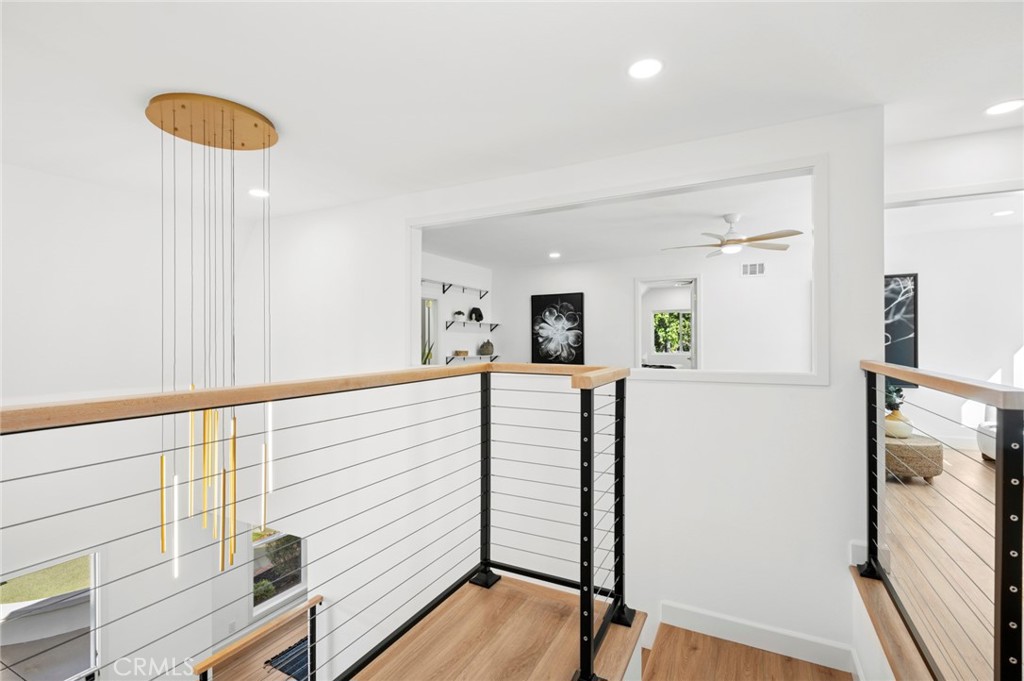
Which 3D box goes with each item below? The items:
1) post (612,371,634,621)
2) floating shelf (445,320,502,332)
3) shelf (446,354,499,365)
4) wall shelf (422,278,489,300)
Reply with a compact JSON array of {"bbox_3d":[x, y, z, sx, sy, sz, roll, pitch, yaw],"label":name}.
[{"bbox_3d":[0.473,0.686,1.985,0.116,1.030,0.116,0,0,27],"label":"post"},{"bbox_3d":[-0.571,-0.202,7.125,0.170,0.130,1.320,0,0,27],"label":"floating shelf"},{"bbox_3d":[-0.571,0.307,7.125,0.170,0.125,1.320,0,0,27],"label":"shelf"},{"bbox_3d":[-0.905,-0.730,6.477,0.170,0.140,2.120,0,0,27],"label":"wall shelf"}]

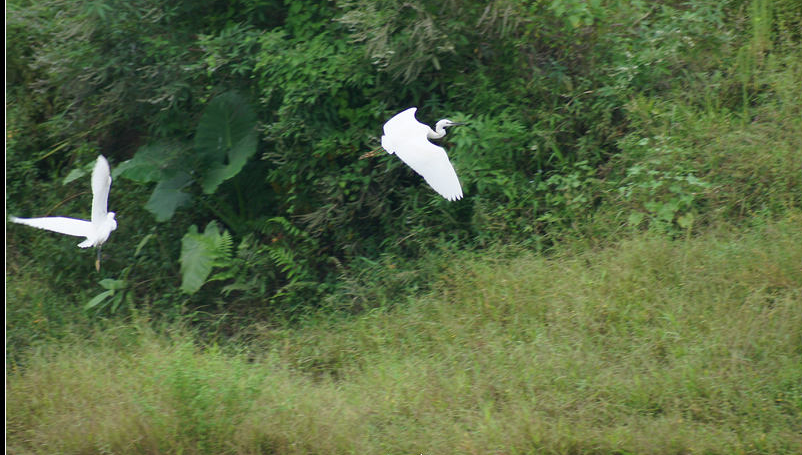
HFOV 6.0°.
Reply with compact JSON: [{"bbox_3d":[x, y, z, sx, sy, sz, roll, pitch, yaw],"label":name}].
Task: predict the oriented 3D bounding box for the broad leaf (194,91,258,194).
[{"bbox_3d":[-1.054,-0.513,46.500,0.370,0.600,0.130,6,6,1],"label":"broad leaf"}]

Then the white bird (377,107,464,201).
[{"bbox_3d":[0.060,-0.467,42.539,0.580,0.300,0.820,-16,40,-6],"label":"white bird"}]

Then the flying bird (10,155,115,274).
[{"bbox_3d":[-1.655,-0.065,41.503,0.800,0.500,0.450,-33,-5,40],"label":"flying bird"}]

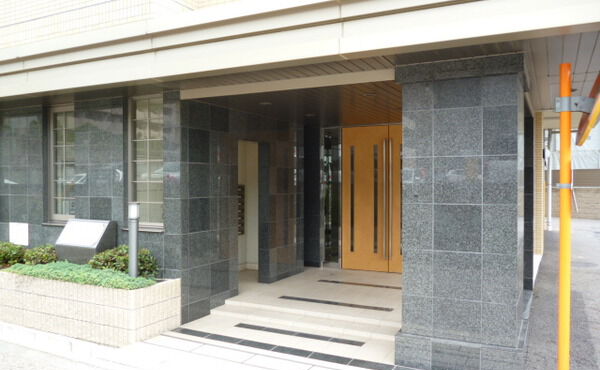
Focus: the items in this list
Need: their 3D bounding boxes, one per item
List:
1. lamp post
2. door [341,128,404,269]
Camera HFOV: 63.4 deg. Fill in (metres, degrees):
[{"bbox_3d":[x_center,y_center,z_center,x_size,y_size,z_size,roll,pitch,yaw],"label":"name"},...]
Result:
[{"bbox_3d":[-1.830,0.635,5.328,0.115,0.860,0.115,0,1,27],"label":"lamp post"},{"bbox_3d":[1.437,0.236,7.836,1.620,2.390,0.130,0,1,27],"label":"door"}]

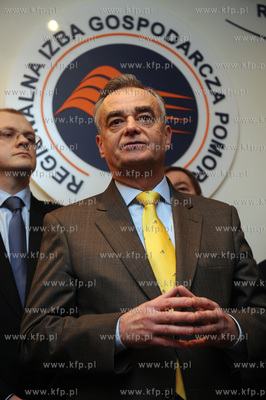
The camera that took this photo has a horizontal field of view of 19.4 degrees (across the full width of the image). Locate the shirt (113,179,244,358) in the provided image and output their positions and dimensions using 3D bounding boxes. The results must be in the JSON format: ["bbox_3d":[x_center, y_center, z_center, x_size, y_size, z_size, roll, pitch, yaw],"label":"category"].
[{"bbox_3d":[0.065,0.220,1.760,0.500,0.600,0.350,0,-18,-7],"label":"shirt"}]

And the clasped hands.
[{"bbox_3d":[0.092,0.238,1.580,0.235,0.120,0.130,0,-18,-7],"label":"clasped hands"}]

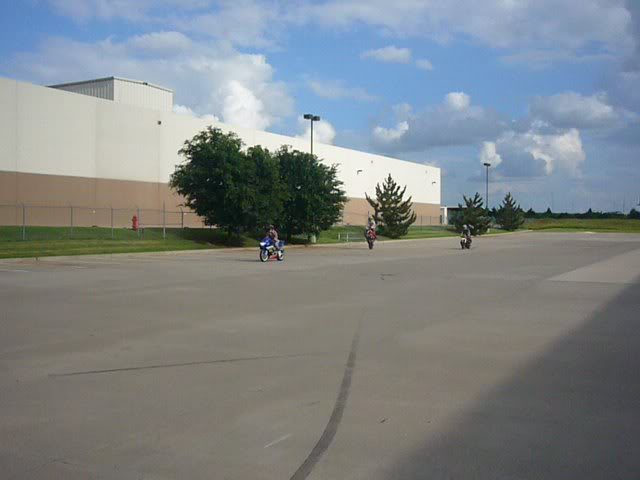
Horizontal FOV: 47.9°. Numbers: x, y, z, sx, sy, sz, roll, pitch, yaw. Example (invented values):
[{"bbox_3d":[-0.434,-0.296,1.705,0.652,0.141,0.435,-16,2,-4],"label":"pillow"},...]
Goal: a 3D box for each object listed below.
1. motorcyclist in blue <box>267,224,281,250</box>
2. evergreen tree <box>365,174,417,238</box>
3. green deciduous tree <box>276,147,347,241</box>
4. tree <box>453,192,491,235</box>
[{"bbox_3d":[-1.864,-0.088,28.900,0.550,1.100,0.750,1,2,30],"label":"motorcyclist in blue"},{"bbox_3d":[6.550,-3.113,67.000,4.700,6.000,4.800,0,2,0],"label":"evergreen tree"},{"bbox_3d":[-0.772,-3.418,53.000,5.400,7.000,5.400,0,2,0],"label":"green deciduous tree"},{"bbox_3d":[17.648,-3.029,84.000,4.300,4.900,4.400,0,2,0],"label":"tree"}]

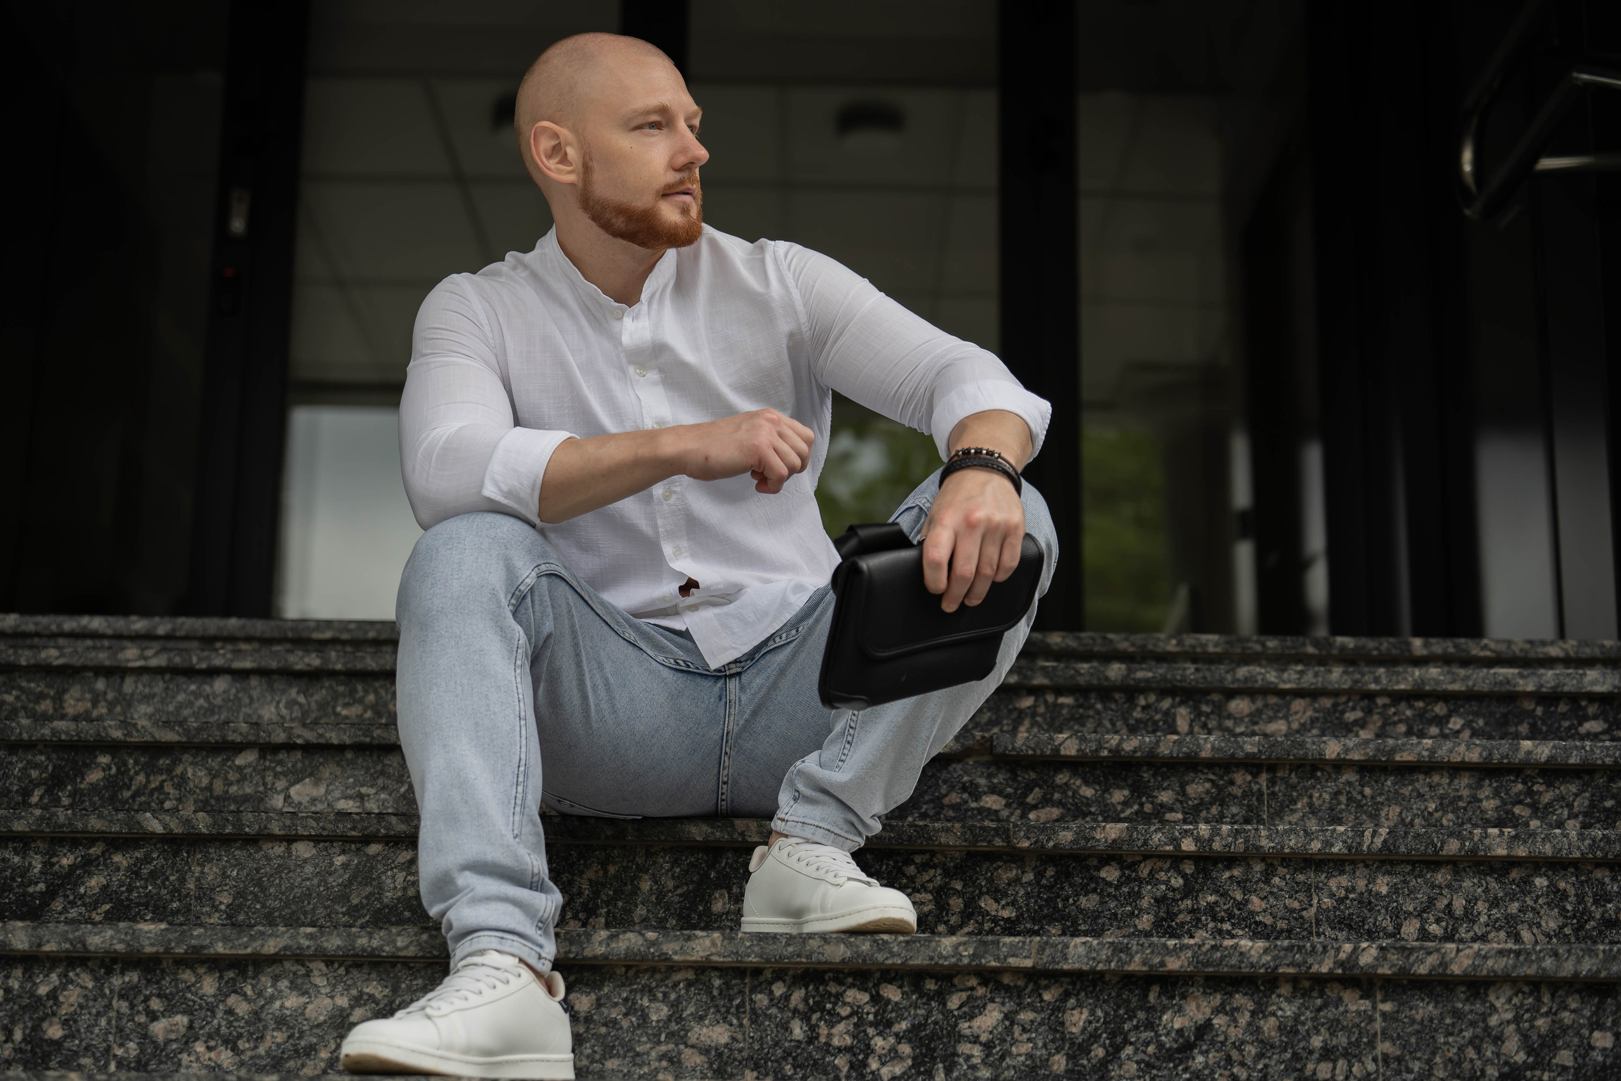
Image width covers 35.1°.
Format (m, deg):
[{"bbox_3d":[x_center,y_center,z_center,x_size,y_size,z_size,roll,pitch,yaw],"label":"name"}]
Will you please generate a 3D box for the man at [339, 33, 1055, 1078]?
[{"bbox_3d":[-0.078,-0.010,2.720,0.690,1.160,0.860,1,-14,-2],"label":"man"}]

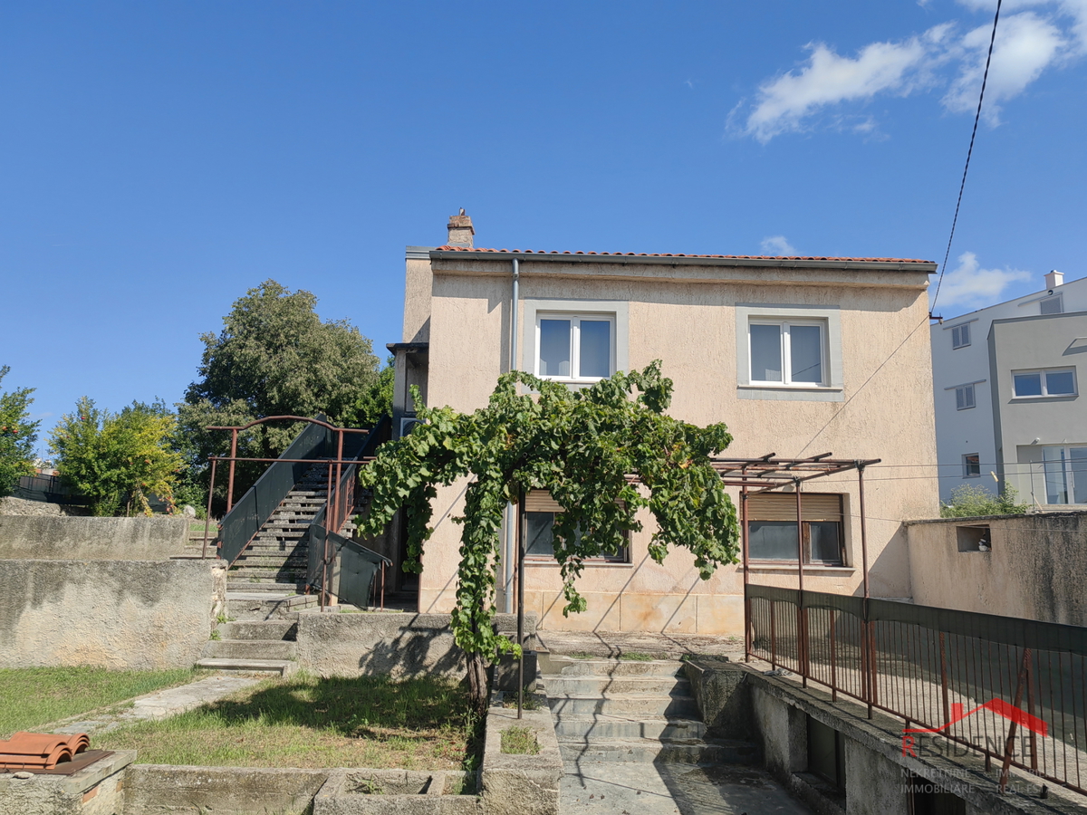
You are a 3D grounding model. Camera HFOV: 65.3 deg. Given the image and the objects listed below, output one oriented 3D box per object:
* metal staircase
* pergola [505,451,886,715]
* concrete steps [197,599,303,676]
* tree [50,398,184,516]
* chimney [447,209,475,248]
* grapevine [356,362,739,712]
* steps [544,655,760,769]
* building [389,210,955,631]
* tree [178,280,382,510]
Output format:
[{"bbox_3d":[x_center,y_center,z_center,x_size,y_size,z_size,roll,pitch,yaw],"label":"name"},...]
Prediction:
[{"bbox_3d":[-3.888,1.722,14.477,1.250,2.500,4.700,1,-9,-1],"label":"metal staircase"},{"bbox_3d":[1.196,1.715,8.642,3.090,2.200,3.650,1,-9,-1],"label":"pergola"},{"bbox_3d":[-3.554,2.760,10.320,1.100,0.760,1.300,1,-9,-1],"label":"concrete steps"},{"bbox_3d":[-7.715,0.913,15.380,2.400,2.250,2.400,1,-9,-1],"label":"tree"},{"bbox_3d":[-1.685,-3.488,17.163,0.487,0.882,0.480,1,-9,-1],"label":"chimney"},{"bbox_3d":[-0.138,1.266,7.999,3.440,3.100,2.600,1,-9,-1],"label":"grapevine"},{"bbox_3d":[1.016,3.397,9.688,2.380,0.840,1.750,1,-9,-1],"label":"steps"},{"bbox_3d":[1.654,0.263,17.920,9.500,7.950,9.000,1,-9,-1],"label":"building"},{"bbox_3d":[-6.650,-0.303,21.166,5.000,5.800,5.000,1,-9,-1],"label":"tree"}]

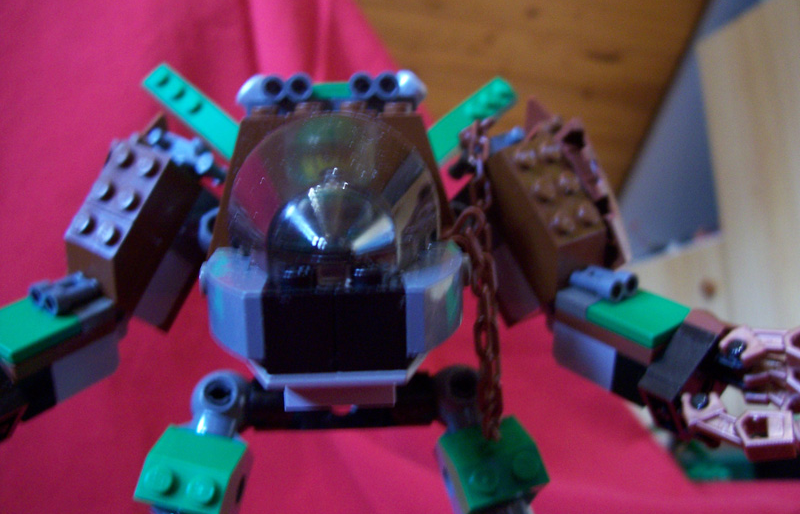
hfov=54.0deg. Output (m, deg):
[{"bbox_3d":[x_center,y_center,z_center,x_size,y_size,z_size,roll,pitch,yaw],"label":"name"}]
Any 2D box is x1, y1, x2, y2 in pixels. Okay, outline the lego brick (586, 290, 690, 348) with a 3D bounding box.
[{"bbox_3d":[0.052,0.013,0.171,0.016,0.003,0.016,-24,34,-39],"label":"lego brick"}]

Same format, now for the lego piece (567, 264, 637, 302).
[{"bbox_3d":[0.046,0.005,0.176,0.010,0.005,0.010,-24,34,-39],"label":"lego piece"}]

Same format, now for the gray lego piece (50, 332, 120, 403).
[{"bbox_3d":[-0.073,0.021,0.169,0.016,0.011,0.016,17,28,26],"label":"gray lego piece"}]

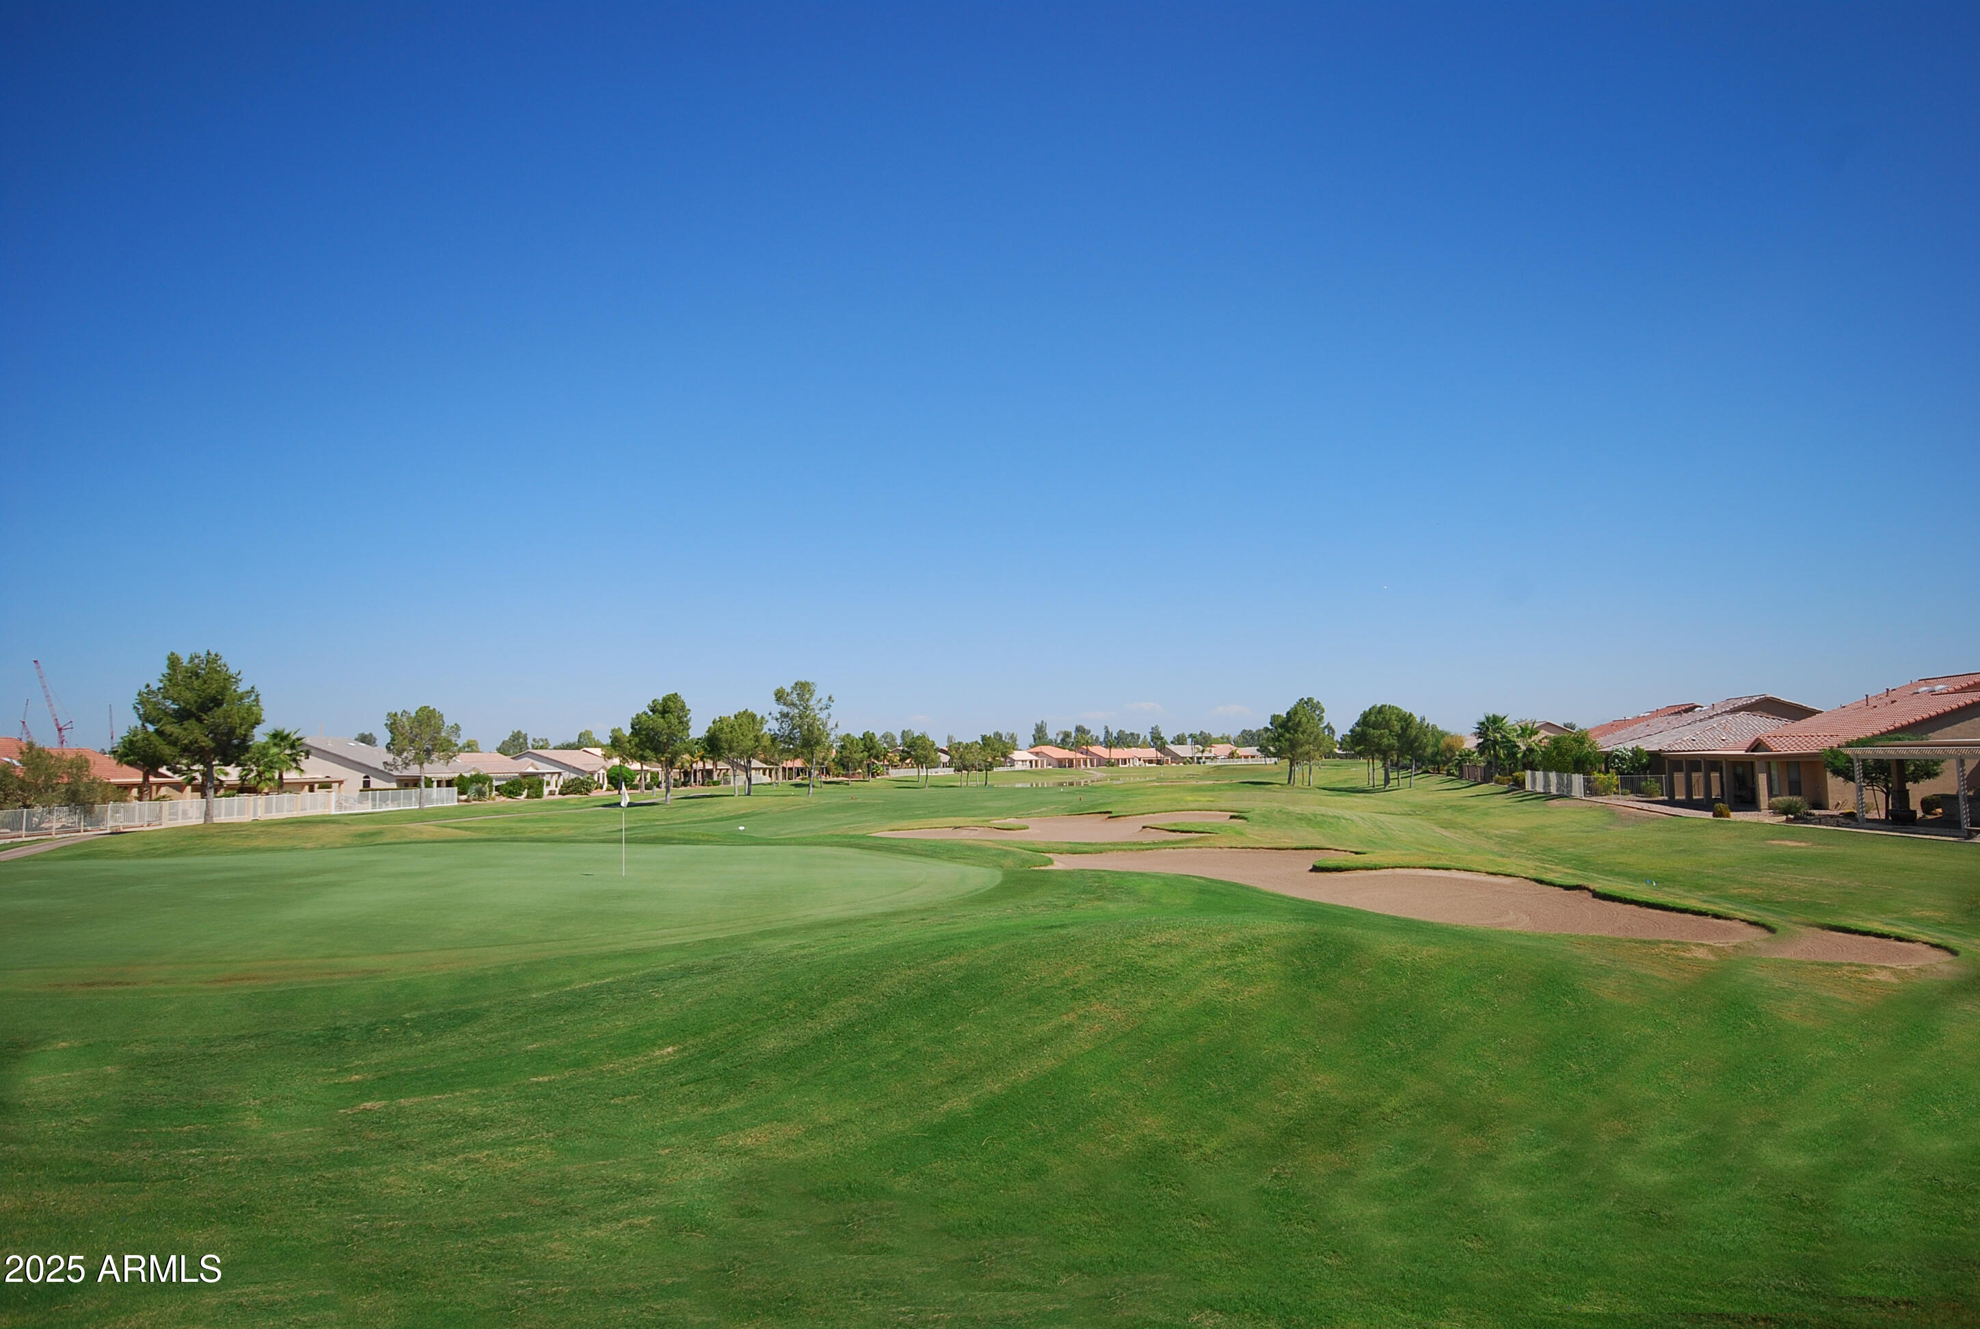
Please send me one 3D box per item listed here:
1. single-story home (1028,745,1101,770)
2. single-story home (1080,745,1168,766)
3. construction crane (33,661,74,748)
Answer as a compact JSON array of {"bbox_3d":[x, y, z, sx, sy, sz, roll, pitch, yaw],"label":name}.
[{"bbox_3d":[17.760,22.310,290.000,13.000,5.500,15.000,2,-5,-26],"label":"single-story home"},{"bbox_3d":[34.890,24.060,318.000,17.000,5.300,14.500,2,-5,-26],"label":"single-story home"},{"bbox_3d":[-772.520,35.730,1000.000,28.000,78.000,9.000,2,-5,-30],"label":"construction crane"}]

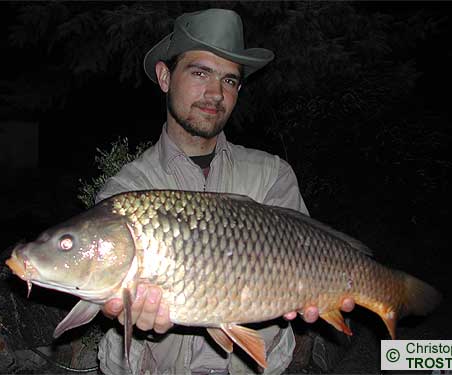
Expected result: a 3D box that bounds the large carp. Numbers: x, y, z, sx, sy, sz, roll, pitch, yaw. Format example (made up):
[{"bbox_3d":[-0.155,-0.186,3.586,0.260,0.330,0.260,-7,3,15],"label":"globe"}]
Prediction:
[{"bbox_3d":[0.030,0.125,0.765,0.645,0.225,0.140,8,-12,-18],"label":"large carp"}]

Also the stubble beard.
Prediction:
[{"bbox_3d":[-0.061,-0.144,1.100,0.125,0.095,0.085,12,-3,-20],"label":"stubble beard"}]

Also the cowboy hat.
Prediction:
[{"bbox_3d":[-0.039,-0.297,1.155,0.280,0.130,0.310,13,-4,-19],"label":"cowboy hat"}]

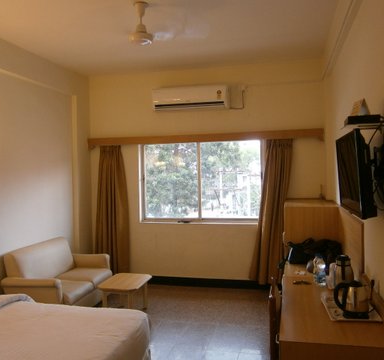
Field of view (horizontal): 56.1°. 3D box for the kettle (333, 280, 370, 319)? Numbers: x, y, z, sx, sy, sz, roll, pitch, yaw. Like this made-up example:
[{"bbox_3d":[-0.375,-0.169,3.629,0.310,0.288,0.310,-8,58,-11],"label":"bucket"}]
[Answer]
[{"bbox_3d":[0.870,0.636,1.965,0.210,0.197,0.140,-1,2,-10],"label":"kettle"}]

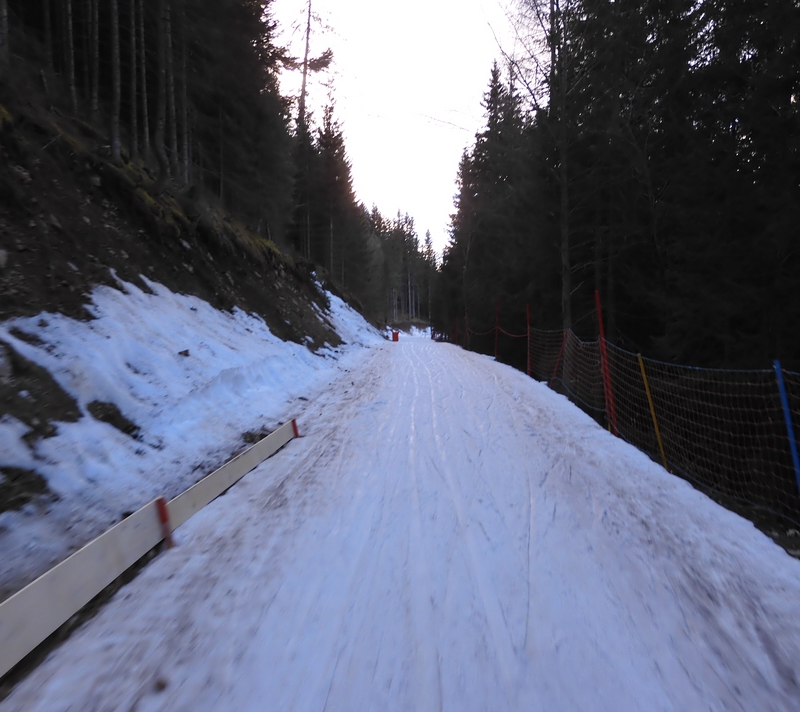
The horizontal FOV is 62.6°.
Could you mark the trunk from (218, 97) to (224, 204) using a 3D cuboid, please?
[{"bbox_3d":[-7.483,-8.636,27.550,0.140,4.238,0.140,-1,1,0],"label":"trunk"}]

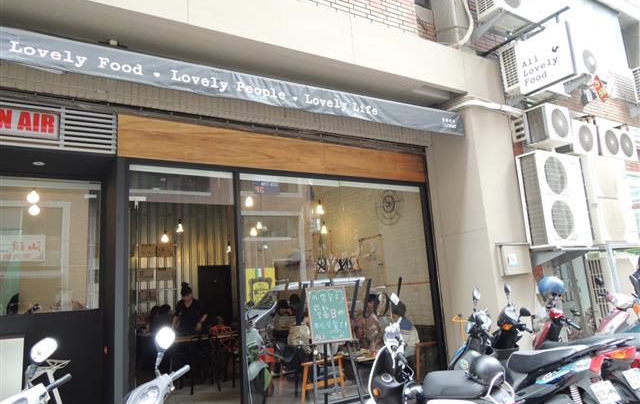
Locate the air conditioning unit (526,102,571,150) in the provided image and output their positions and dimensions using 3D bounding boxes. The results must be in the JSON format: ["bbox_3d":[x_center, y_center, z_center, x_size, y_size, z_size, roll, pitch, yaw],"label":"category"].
[{"bbox_3d":[3.346,-1.086,6.523,0.589,0.538,0.346,2,-12,-31],"label":"air conditioning unit"}]

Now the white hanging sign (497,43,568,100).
[{"bbox_3d":[2.762,-1.769,5.483,0.080,0.700,0.670,2,-12,-31],"label":"white hanging sign"}]

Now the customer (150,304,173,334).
[{"bbox_3d":[-2.253,2.101,6.394,0.460,1.192,0.620,2,-12,-31],"label":"customer"}]

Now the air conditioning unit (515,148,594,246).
[{"bbox_3d":[3.308,-0.002,6.261,1.082,1.286,0.315,2,-12,-31],"label":"air conditioning unit"}]

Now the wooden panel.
[{"bbox_3d":[-0.217,-0.581,5.450,4.145,0.441,0.060,2,-12,-31],"label":"wooden panel"}]

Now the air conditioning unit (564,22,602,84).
[{"bbox_3d":[4.368,-2.294,7.462,0.775,0.563,0.320,2,-12,-31],"label":"air conditioning unit"}]

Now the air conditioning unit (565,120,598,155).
[{"bbox_3d":[4.019,-0.928,6.932,0.725,0.536,0.310,2,-12,-31],"label":"air conditioning unit"}]

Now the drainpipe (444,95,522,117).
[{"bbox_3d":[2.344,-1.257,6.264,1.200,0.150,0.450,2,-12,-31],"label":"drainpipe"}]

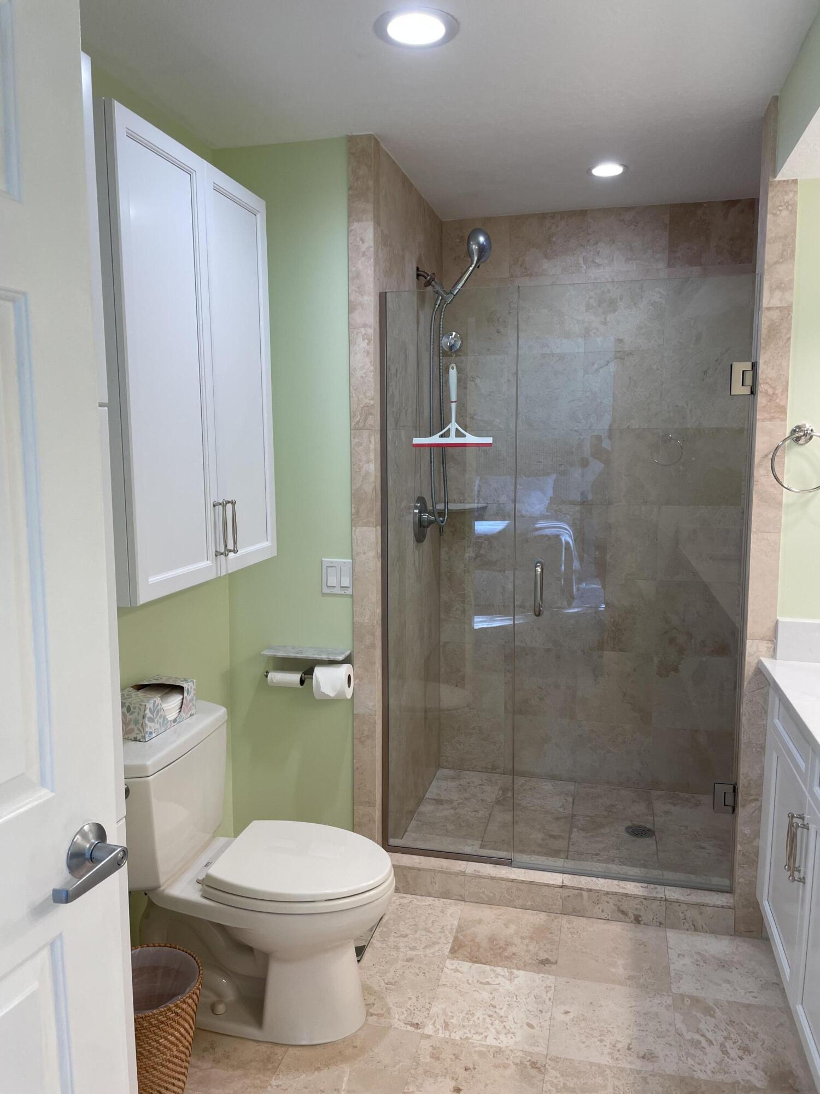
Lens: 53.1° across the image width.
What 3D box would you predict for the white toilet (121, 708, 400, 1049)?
[{"bbox_3d":[-0.395,0.854,2.160,0.714,0.724,0.433,1,7,14],"label":"white toilet"}]

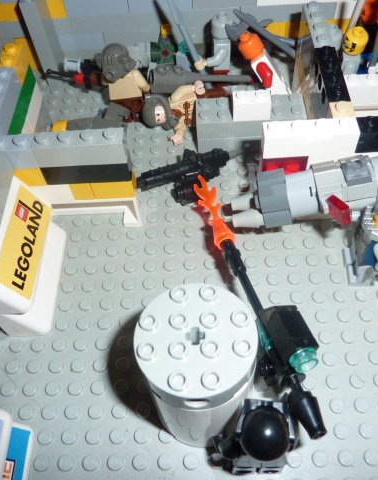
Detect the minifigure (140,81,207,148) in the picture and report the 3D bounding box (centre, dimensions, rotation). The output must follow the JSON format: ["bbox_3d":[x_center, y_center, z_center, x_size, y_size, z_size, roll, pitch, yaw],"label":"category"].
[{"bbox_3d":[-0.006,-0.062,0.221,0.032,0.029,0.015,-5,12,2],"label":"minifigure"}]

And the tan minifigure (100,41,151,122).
[{"bbox_3d":[-0.031,-0.074,0.220,0.022,0.040,0.015,5,57,8],"label":"tan minifigure"}]

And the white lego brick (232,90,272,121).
[{"bbox_3d":[0.027,-0.059,0.200,0.016,0.011,0.008,-2,56,3],"label":"white lego brick"}]

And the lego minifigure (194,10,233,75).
[{"bbox_3d":[0.012,-0.094,0.231,0.020,0.040,0.022,-2,56,3],"label":"lego minifigure"}]

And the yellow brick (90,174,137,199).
[{"bbox_3d":[-0.029,-0.023,0.181,0.016,0.010,0.008,-2,56,3],"label":"yellow brick"}]

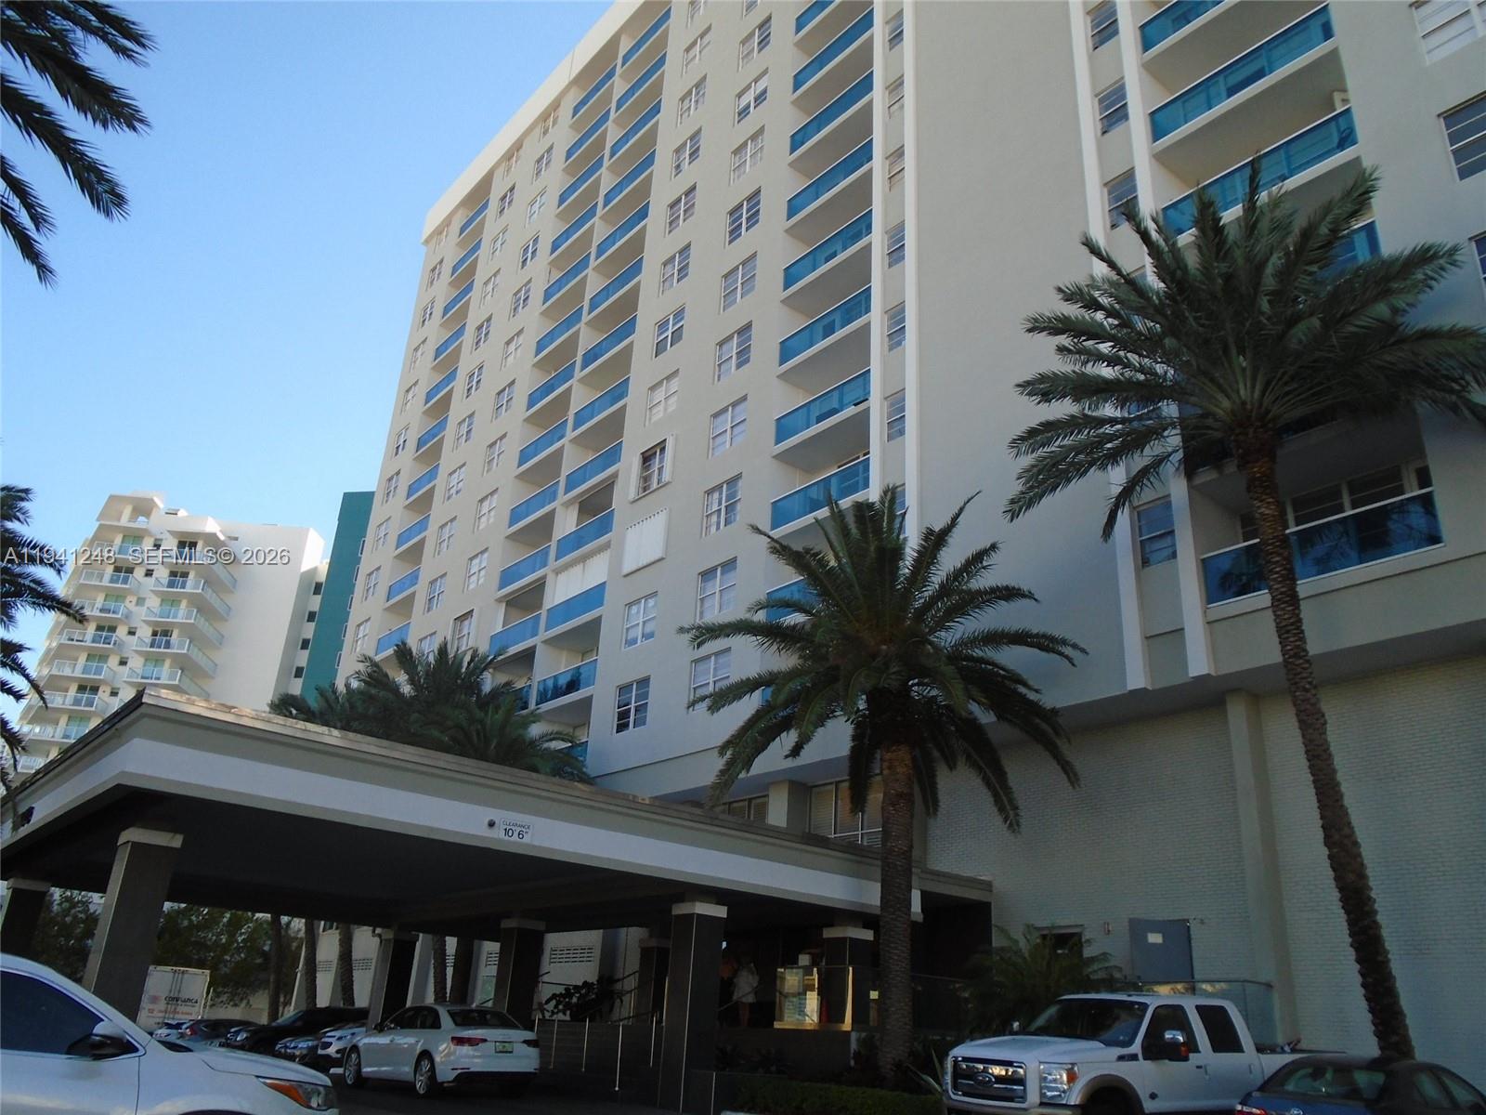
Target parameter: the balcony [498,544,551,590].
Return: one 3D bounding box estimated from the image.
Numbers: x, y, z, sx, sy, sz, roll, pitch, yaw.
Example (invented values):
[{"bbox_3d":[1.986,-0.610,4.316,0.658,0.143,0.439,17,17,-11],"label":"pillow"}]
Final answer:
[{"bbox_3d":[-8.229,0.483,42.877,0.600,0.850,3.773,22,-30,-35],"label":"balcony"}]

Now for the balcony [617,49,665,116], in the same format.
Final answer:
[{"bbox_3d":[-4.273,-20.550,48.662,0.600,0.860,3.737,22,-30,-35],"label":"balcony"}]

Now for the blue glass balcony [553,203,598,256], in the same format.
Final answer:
[{"bbox_3d":[-7.503,-14.515,49.674,0.120,0.930,3.794,22,-30,-35],"label":"blue glass balcony"}]

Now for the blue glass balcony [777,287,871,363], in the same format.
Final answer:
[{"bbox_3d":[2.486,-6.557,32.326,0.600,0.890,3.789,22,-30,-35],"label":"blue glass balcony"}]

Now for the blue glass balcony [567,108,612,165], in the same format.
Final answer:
[{"bbox_3d":[-7.196,-19.496,51.887,0.120,0.930,3.794,22,-30,-35],"label":"blue glass balcony"}]

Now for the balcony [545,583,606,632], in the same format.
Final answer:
[{"bbox_3d":[-5.837,1.743,38.893,0.120,0.930,3.779,22,-30,-35],"label":"balcony"}]

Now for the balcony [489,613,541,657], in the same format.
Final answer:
[{"bbox_3d":[-8.582,2.997,42.406,0.200,1.008,3.976,21,-29,-35],"label":"balcony"}]

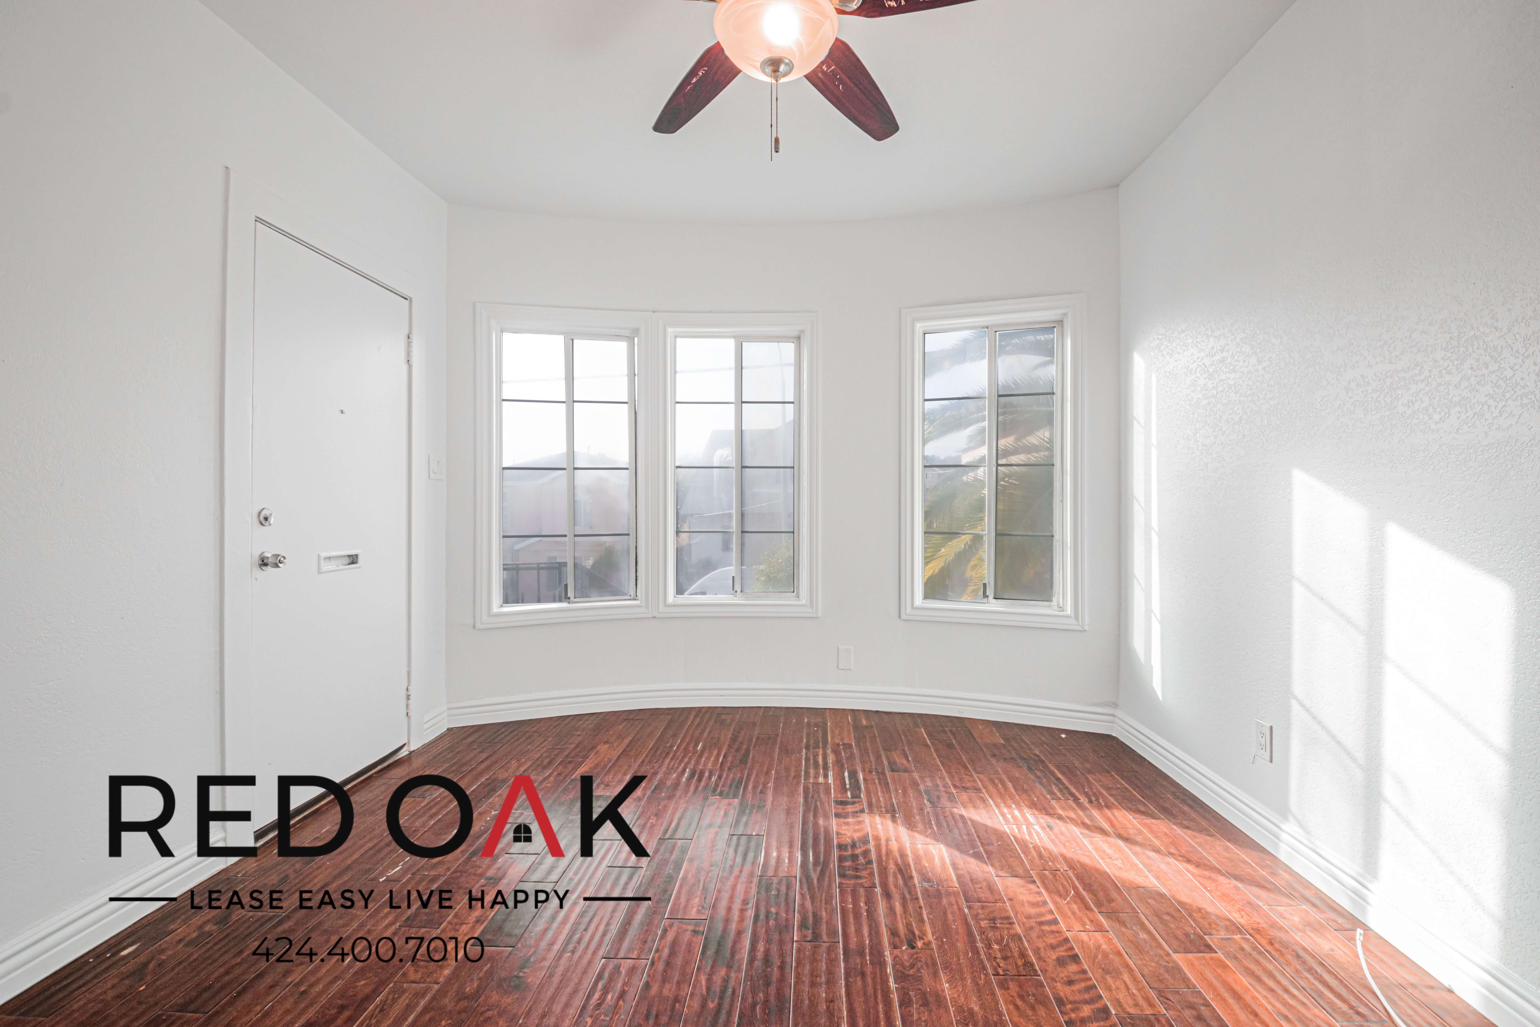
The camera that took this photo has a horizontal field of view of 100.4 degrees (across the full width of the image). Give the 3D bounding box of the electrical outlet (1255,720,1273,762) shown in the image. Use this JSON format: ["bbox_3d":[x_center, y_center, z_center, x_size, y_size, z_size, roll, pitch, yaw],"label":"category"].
[{"bbox_3d":[1.626,0.748,2.110,0.010,0.118,0.072,0,1,4],"label":"electrical outlet"}]

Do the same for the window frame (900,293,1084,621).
[{"bbox_3d":[1.149,-0.255,3.357,0.905,1.665,0.100,0,1,19],"label":"window frame"}]

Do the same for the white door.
[{"bbox_3d":[-1.706,0.041,2.530,0.045,2.035,0.800,0,0,4],"label":"white door"}]

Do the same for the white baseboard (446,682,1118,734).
[{"bbox_3d":[0.044,1.014,3.367,3.305,0.132,0.425,0,1,2],"label":"white baseboard"}]

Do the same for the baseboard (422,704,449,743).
[{"bbox_3d":[-1.630,1.015,3.123,0.016,0.132,0.197,0,1,4],"label":"baseboard"}]

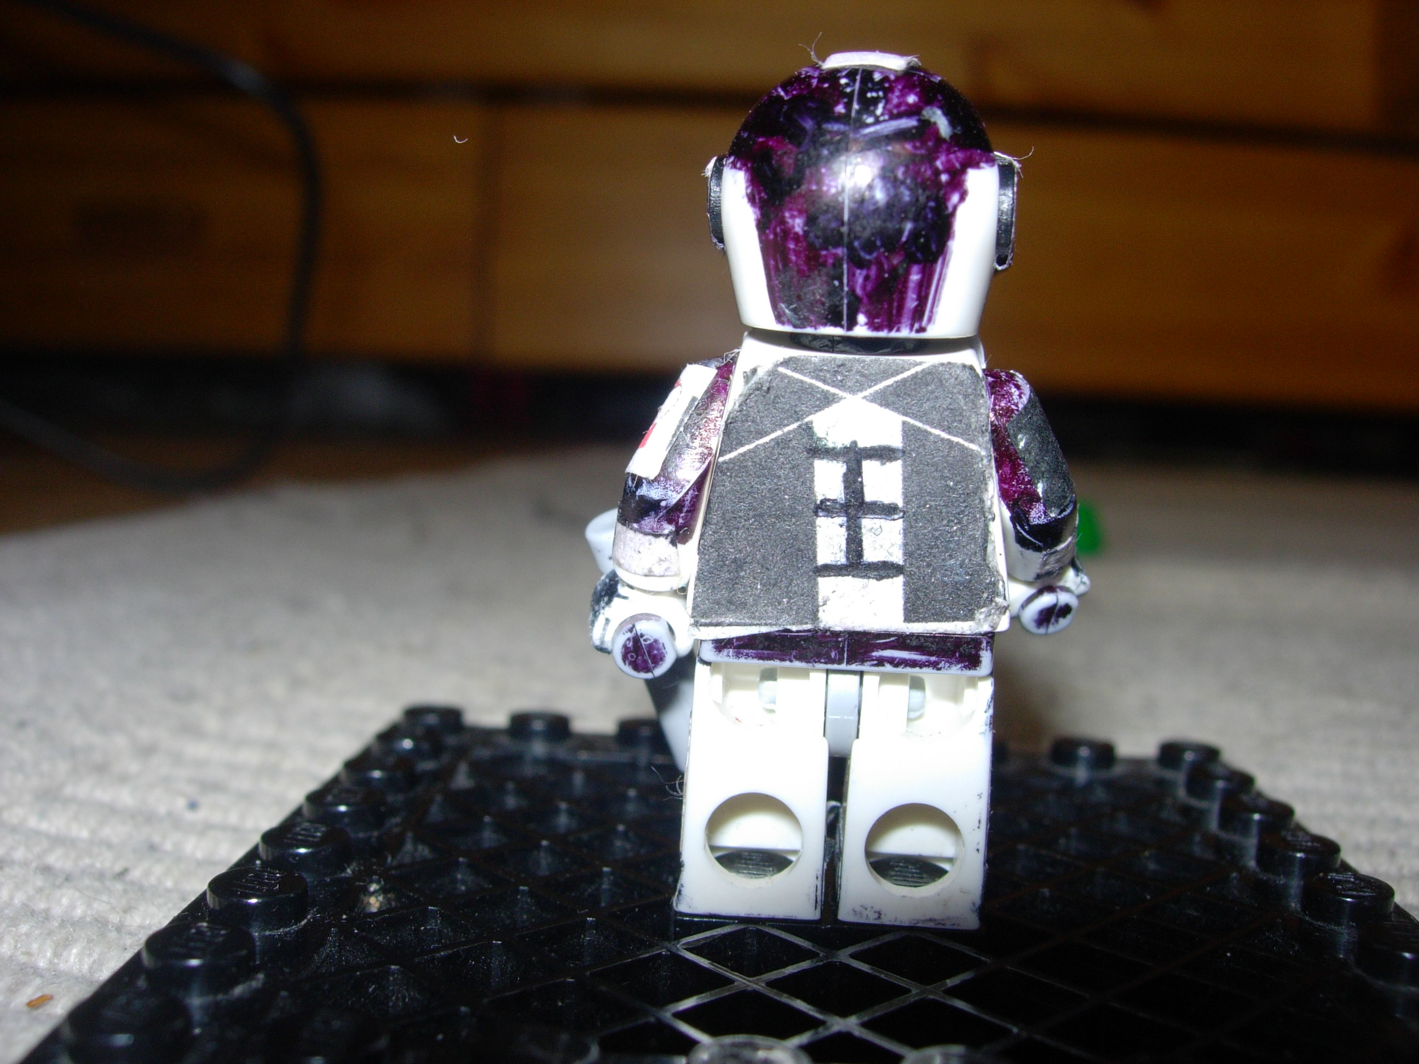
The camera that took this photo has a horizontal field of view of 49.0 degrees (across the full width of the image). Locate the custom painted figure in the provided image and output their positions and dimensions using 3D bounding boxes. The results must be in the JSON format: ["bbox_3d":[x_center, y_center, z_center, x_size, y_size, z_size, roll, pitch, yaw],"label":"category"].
[{"bbox_3d":[0.007,-0.003,0.084,0.027,0.045,0.015,2,6,2],"label":"custom painted figure"}]

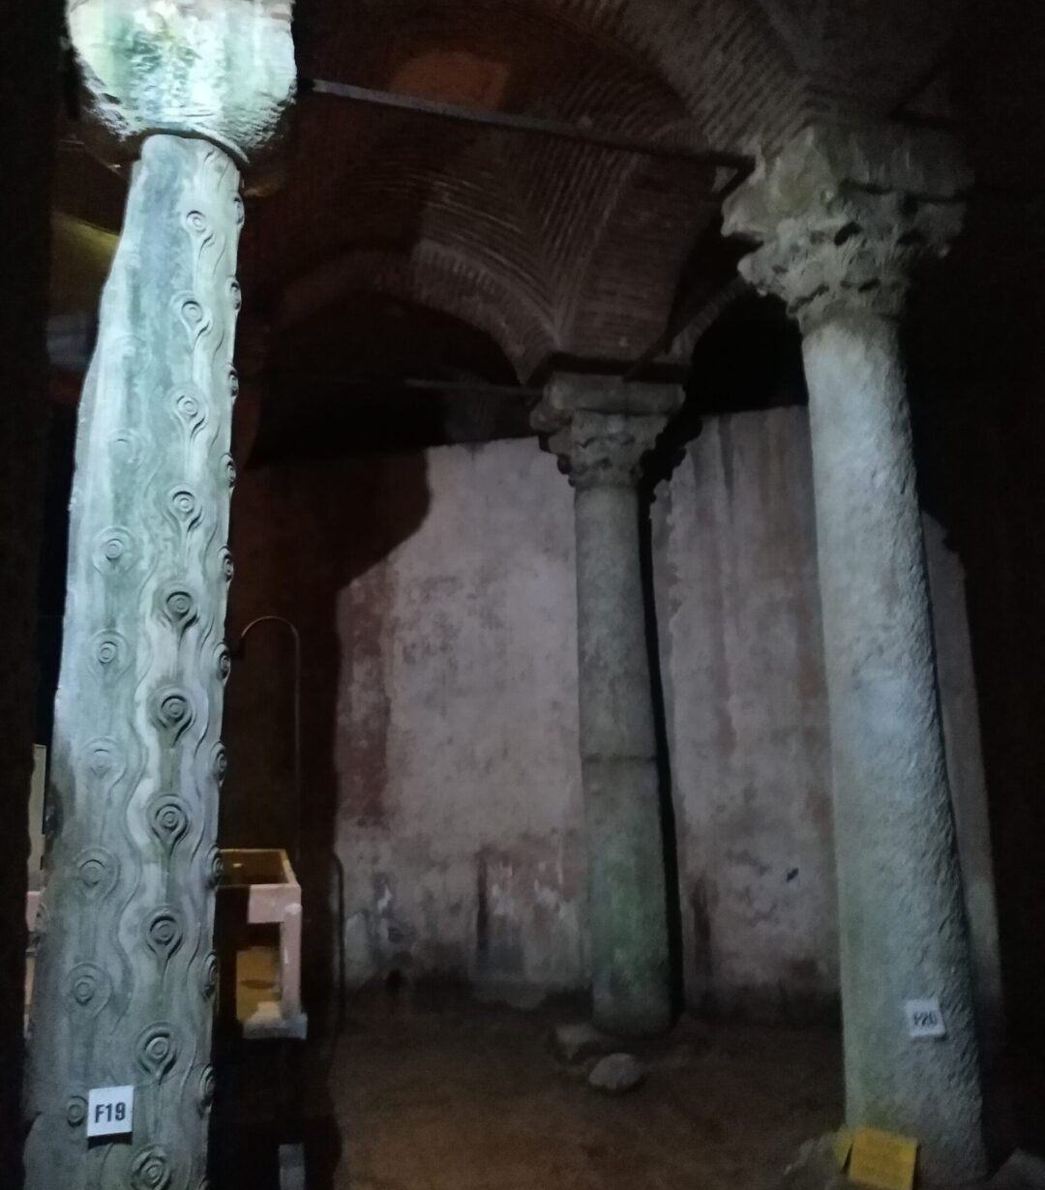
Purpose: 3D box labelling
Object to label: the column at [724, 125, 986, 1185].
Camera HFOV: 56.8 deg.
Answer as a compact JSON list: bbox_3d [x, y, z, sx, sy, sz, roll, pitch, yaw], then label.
[{"bbox_3d":[2.527,0.275,6.880,1.220,7.000,1.220,2,-11,-18],"label":"column"}]

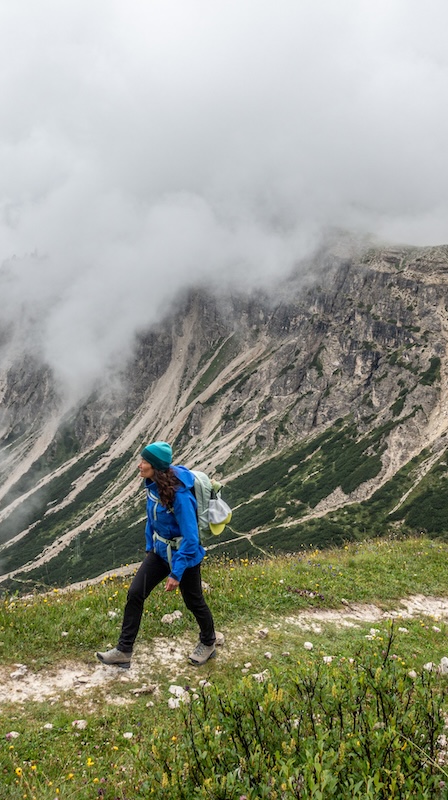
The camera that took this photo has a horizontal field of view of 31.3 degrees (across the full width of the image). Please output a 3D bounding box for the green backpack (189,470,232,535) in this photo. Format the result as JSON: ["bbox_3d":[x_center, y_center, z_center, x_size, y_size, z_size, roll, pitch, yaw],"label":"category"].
[{"bbox_3d":[-0.127,0.755,5.780,0.250,0.490,0.290,-6,9,-25],"label":"green backpack"}]

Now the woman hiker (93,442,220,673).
[{"bbox_3d":[-0.473,1.092,5.690,0.800,1.630,0.500,-2,7,-25],"label":"woman hiker"}]

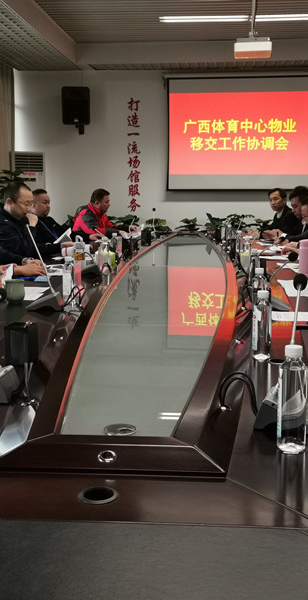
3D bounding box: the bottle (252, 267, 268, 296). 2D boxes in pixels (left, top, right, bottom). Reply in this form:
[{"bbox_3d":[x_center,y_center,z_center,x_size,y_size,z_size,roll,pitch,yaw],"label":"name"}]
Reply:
[{"bbox_3d":[0.387,-0.017,2.458,0.053,0.191,0.053,1,9,6],"label":"bottle"}]

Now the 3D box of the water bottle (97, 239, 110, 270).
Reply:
[{"bbox_3d":[-0.307,-0.271,4.136,0.068,0.205,0.068,1,9,6],"label":"water bottle"}]

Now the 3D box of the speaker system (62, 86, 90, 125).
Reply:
[{"bbox_3d":[-1.181,-2.991,10.383,0.400,0.540,0.330,1,9,5],"label":"speaker system"}]

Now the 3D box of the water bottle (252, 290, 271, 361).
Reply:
[{"bbox_3d":[0.309,0.073,1.905,0.052,0.196,0.052,1,9,5],"label":"water bottle"}]

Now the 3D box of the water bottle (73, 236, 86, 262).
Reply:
[{"bbox_3d":[-0.525,-0.364,4.743,0.074,0.180,0.074,1,9,5],"label":"water bottle"}]

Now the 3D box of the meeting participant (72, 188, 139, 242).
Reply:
[{"bbox_3d":[-0.500,-0.506,6.980,0.640,1.270,0.520,2,9,10],"label":"meeting participant"}]

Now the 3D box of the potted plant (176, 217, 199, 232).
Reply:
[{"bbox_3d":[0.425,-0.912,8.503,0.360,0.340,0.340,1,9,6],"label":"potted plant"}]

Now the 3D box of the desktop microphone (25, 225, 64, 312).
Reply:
[{"bbox_3d":[-0.452,-0.137,2.793,0.155,0.345,0.105,0,9,1],"label":"desktop microphone"}]

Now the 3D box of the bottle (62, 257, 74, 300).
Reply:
[{"bbox_3d":[-0.360,-0.081,2.845,0.053,0.191,0.053,1,9,6],"label":"bottle"}]

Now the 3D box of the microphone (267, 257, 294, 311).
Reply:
[{"bbox_3d":[0.504,-0.084,2.762,0.175,0.230,0.110,2,9,14],"label":"microphone"}]

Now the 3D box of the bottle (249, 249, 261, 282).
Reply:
[{"bbox_3d":[0.512,-0.162,3.435,0.057,0.198,0.057,1,9,6],"label":"bottle"}]

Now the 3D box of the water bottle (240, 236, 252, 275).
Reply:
[{"bbox_3d":[0.527,-0.252,3.857,0.064,0.220,0.064,1,9,6],"label":"water bottle"}]

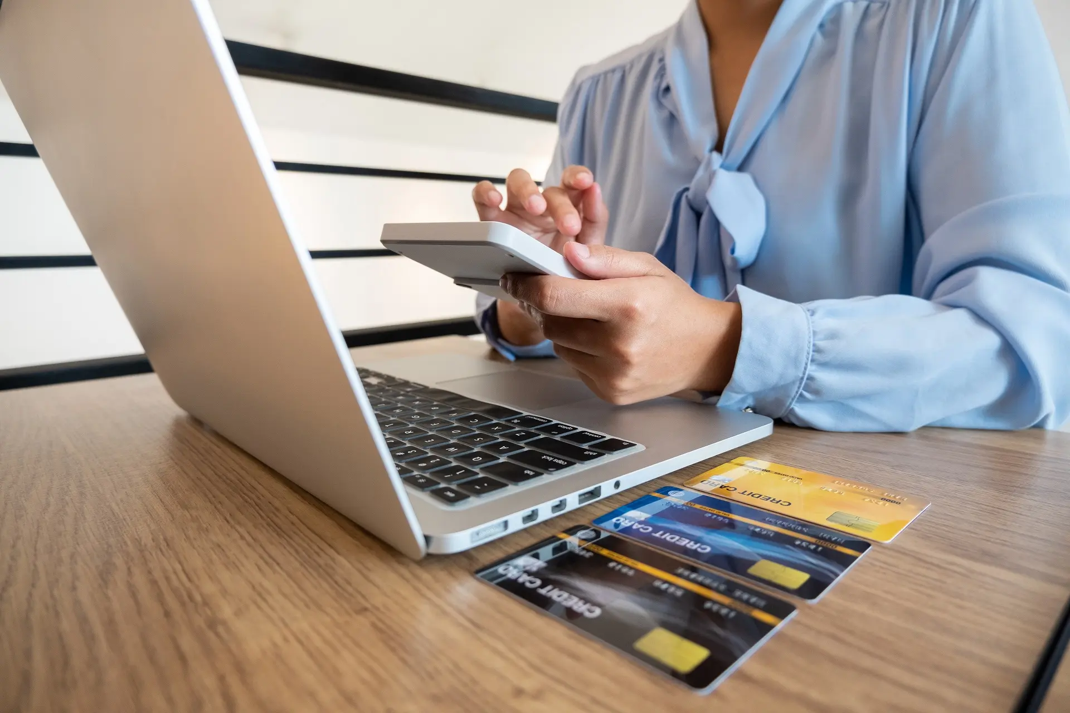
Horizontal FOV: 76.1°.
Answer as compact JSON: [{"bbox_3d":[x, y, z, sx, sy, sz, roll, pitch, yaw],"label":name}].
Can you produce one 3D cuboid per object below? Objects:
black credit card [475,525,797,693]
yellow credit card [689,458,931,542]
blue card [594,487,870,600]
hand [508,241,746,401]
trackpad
[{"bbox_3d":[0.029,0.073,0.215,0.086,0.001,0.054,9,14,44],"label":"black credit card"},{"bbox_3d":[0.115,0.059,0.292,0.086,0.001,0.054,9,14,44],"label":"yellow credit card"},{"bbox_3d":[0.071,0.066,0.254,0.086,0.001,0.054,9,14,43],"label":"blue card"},{"bbox_3d":[0.049,-0.021,0.387,0.130,0.086,0.078,0,10,6],"label":"hand"},{"bbox_3d":[-0.006,0.021,0.455,0.074,0.002,0.103,-10,14,-42],"label":"trackpad"}]

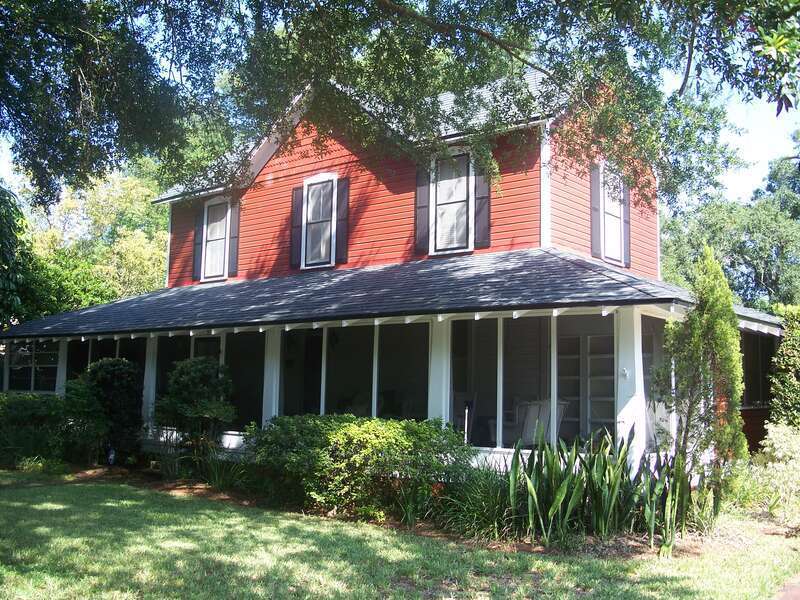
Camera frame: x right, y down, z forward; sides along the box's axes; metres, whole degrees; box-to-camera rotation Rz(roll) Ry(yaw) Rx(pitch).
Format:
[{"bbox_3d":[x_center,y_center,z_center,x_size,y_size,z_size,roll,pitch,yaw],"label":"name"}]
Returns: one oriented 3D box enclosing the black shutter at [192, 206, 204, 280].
[{"bbox_3d":[-5.062,-1.380,21.373,0.354,1.820,0.050,-4,-8,39],"label":"black shutter"}]

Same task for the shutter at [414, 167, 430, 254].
[{"bbox_3d":[0.440,-1.813,16.837,0.357,1.833,0.050,-4,-8,39],"label":"shutter"}]

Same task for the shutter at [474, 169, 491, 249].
[{"bbox_3d":[1.520,-1.874,15.943,0.357,1.833,0.050,-4,-8,39],"label":"shutter"}]

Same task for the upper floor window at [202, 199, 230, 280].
[{"bbox_3d":[-4.493,-1.460,20.975,1.053,2.015,0.120,-4,-8,39],"label":"upper floor window"}]

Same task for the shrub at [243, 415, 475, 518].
[{"bbox_3d":[-0.665,2.114,11.280,3.450,1.120,1.650,-4,-8,39],"label":"shrub"}]

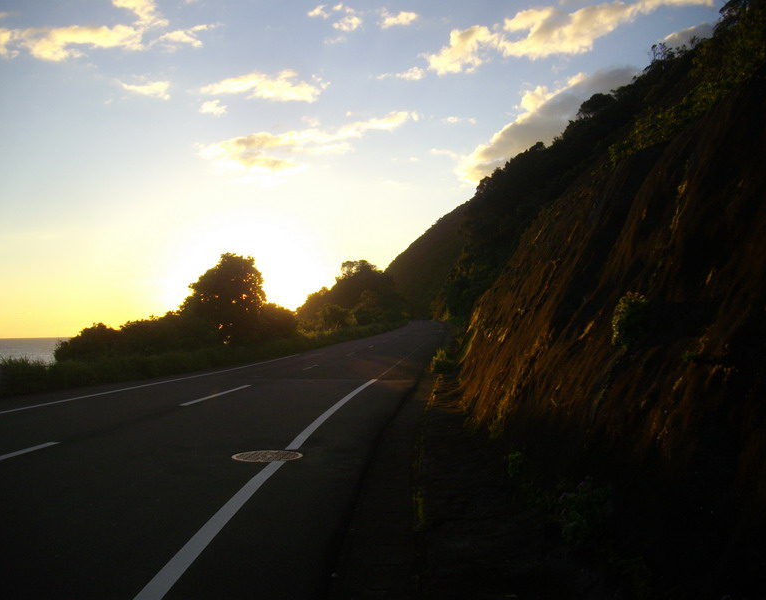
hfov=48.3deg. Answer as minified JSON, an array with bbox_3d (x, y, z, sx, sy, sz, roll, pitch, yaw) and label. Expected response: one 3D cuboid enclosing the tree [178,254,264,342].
[{"bbox_3d":[-7.883,0.000,42.000,4.200,4.700,4.100,0,-3,-11],"label":"tree"}]

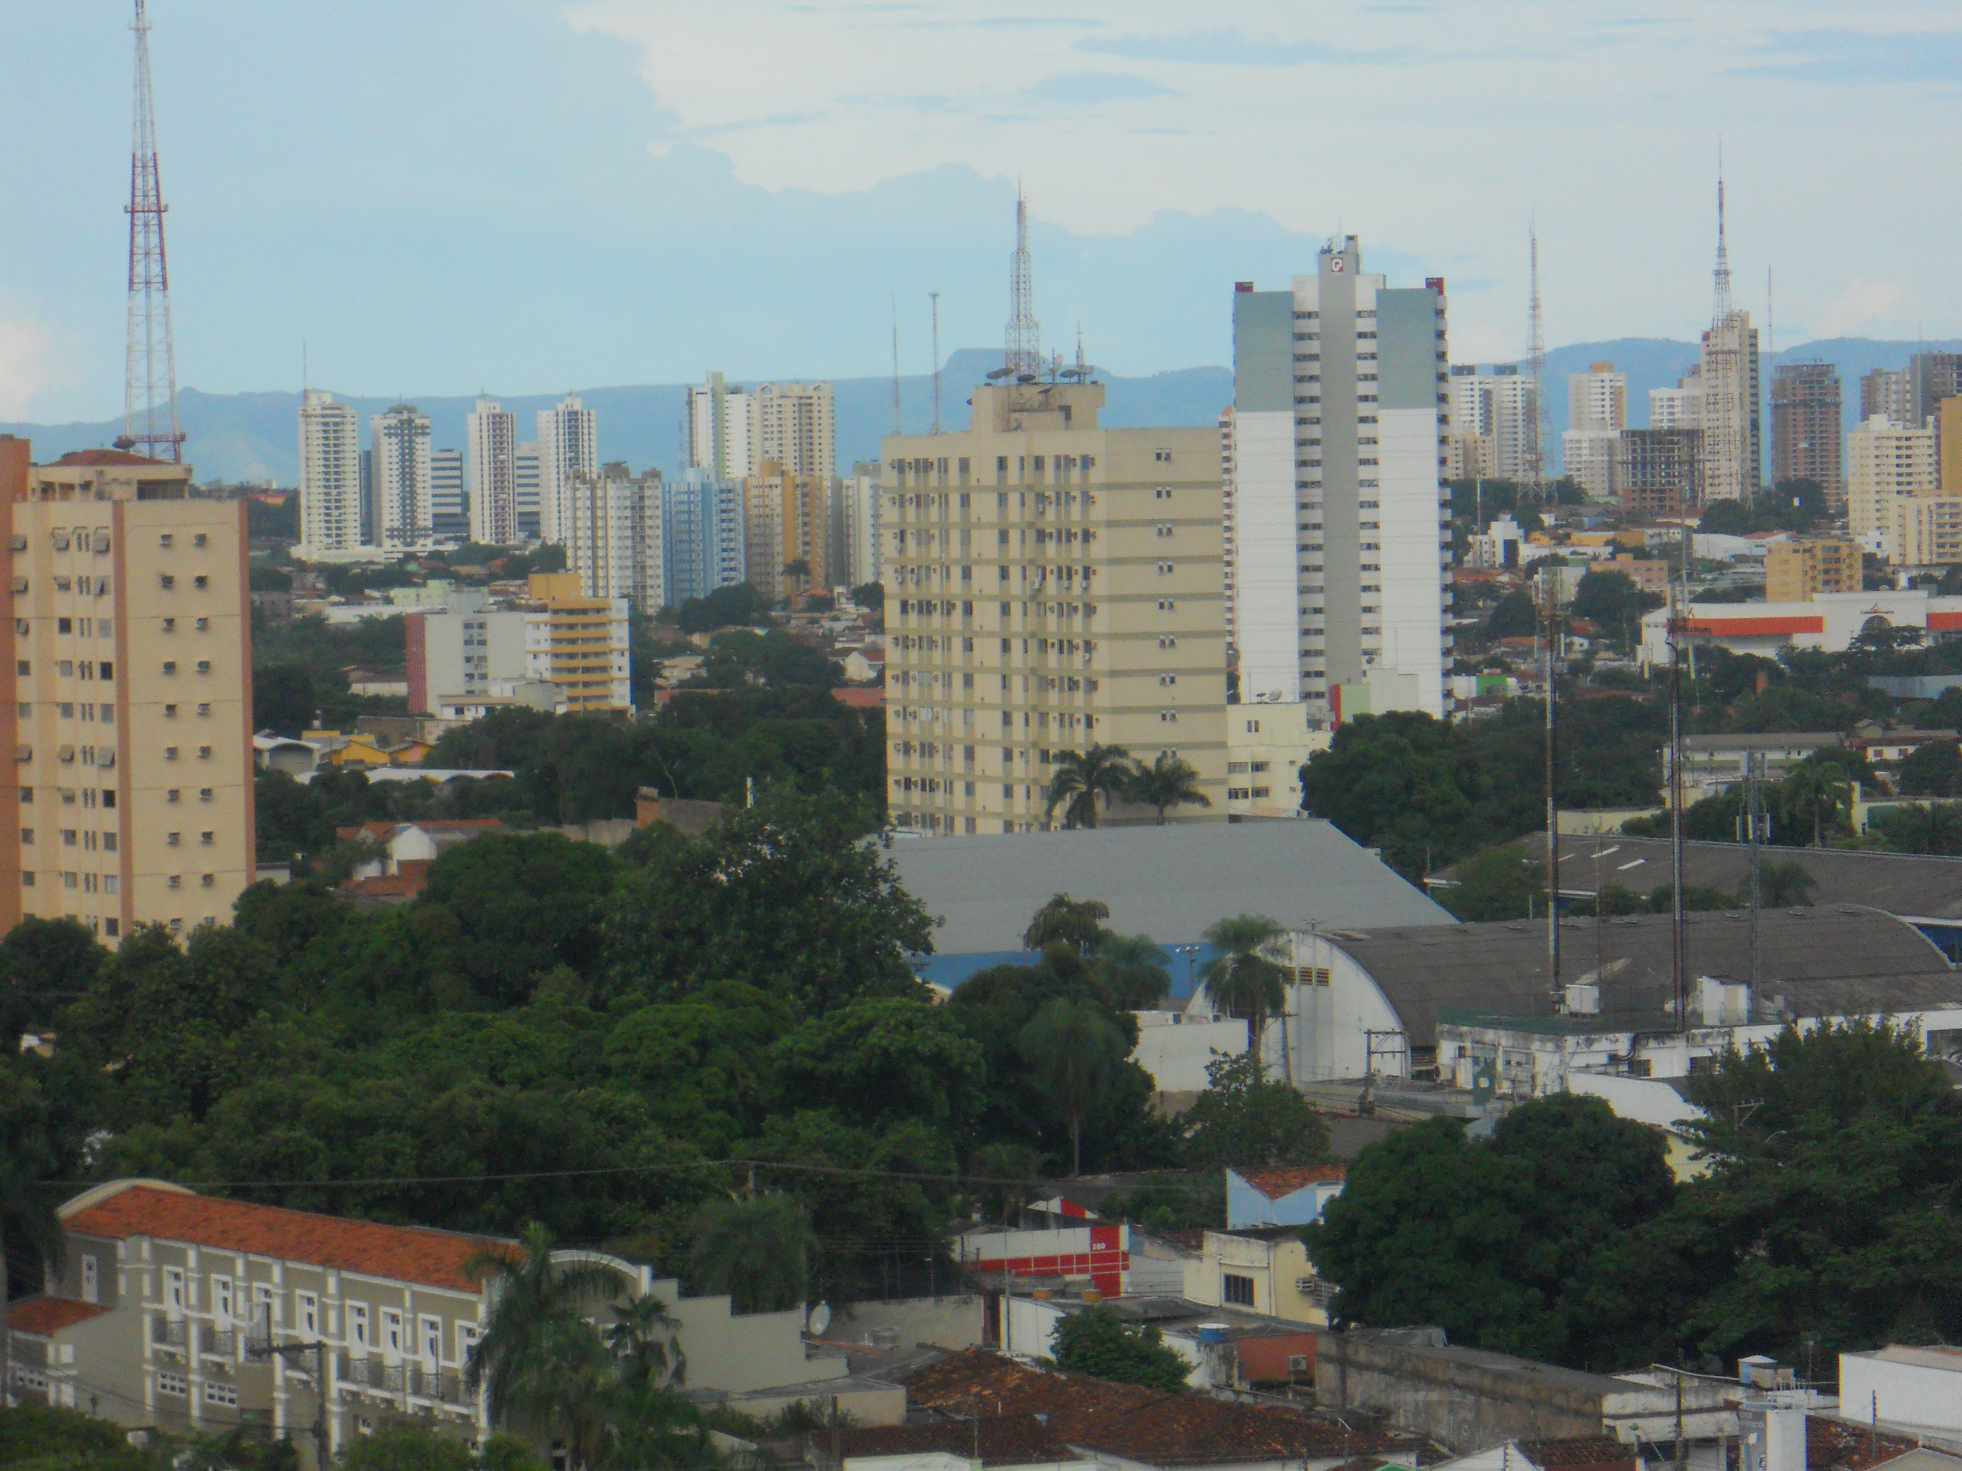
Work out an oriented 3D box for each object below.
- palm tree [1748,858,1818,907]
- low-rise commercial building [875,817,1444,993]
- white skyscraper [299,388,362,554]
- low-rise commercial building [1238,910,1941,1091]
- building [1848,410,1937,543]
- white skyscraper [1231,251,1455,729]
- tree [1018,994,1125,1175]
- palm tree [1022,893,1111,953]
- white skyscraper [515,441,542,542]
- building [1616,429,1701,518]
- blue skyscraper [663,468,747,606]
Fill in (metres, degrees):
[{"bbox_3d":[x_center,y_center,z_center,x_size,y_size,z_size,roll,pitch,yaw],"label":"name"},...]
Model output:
[{"bbox_3d":[57.031,14.583,565.197,5.200,11.380,5.200,-1,2,0],"label":"palm tree"},{"bbox_3d":[3.915,14.443,536.331,44.000,15.790,39.770,-2,2,-24],"label":"low-rise commercial building"},{"bbox_3d":[-279.590,-112.620,3409.570,26.000,70.470,20.000,-2,2,-13],"label":"white skyscraper"},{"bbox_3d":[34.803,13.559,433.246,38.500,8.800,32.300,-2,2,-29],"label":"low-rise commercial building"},{"bbox_3d":[296.024,-83.573,2577.742,22.890,41.590,17.840,-2,2,-24],"label":"building"},{"bbox_3d":[51.310,-35.110,1125.560,29.500,71.320,18.000,-1,2,6],"label":"white skyscraper"},{"bbox_3d":[4.207,16.151,360.000,5.000,8.519,5.000,-1,2,0],"label":"tree"},{"bbox_3d":[5.489,16.848,490.245,5.500,14.120,5.500,-1,2,0],"label":"palm tree"},{"bbox_3d":[-205.146,-110.570,3600.000,15.000,45.202,14.000,-1,2,0],"label":"white skyscraper"},{"bbox_3d":[245.479,-94.204,2858.944,24.260,32.120,18.210,0,2,30],"label":"building"},{"bbox_3d":[-82.144,-58.504,2362.379,18.330,42.180,16.960,1,3,40],"label":"blue skyscraper"}]

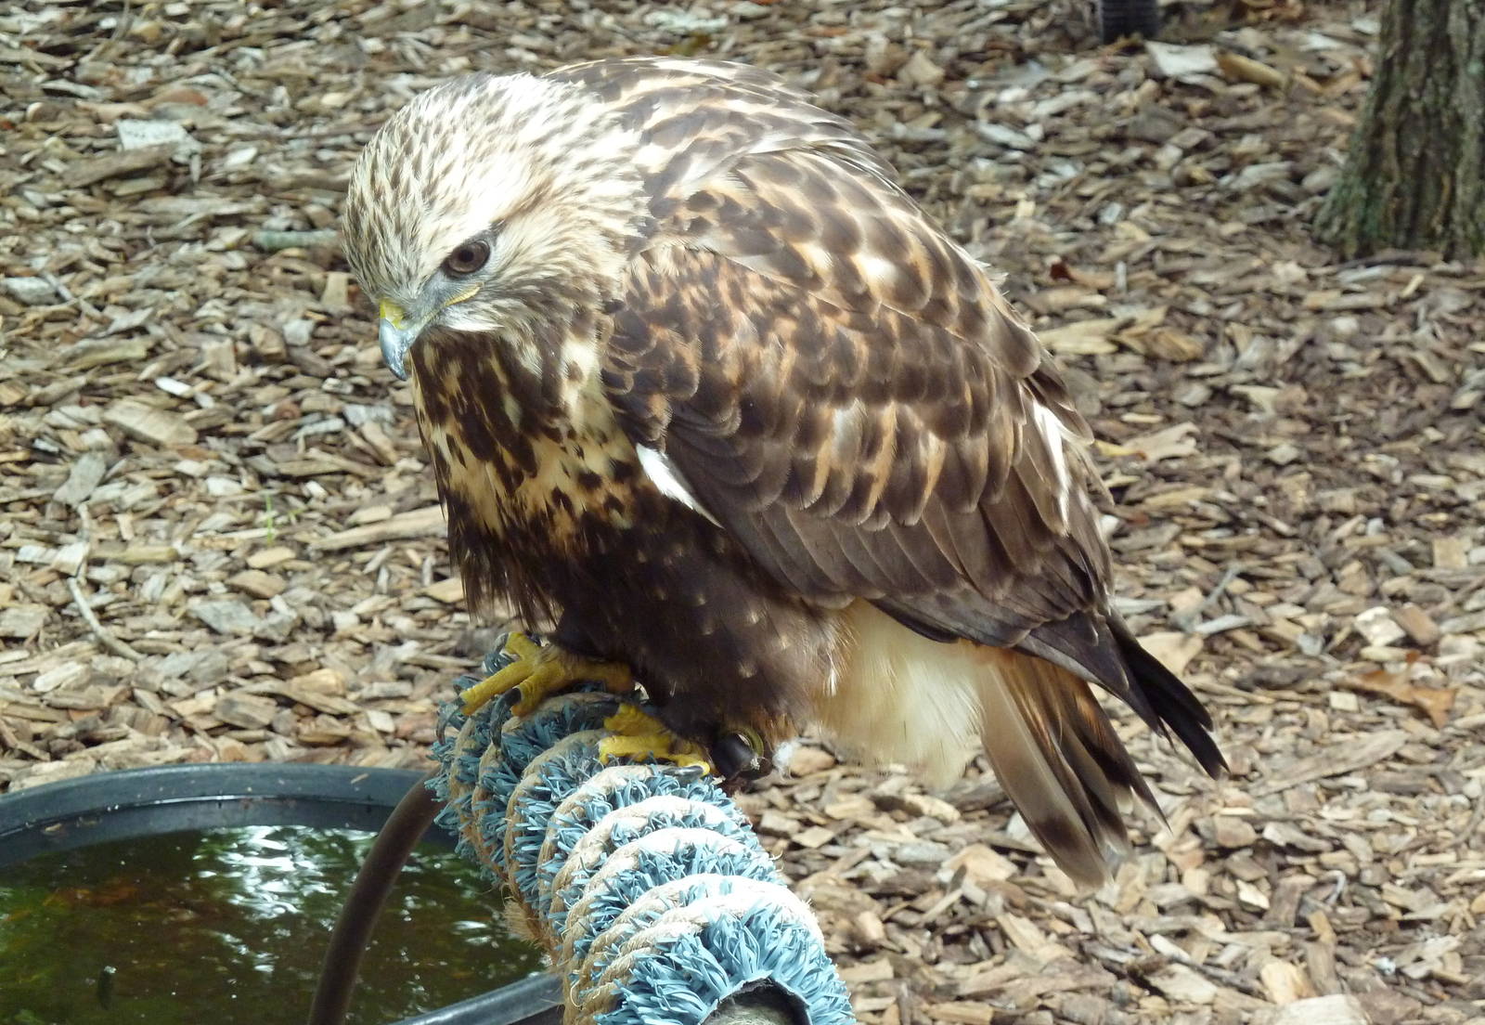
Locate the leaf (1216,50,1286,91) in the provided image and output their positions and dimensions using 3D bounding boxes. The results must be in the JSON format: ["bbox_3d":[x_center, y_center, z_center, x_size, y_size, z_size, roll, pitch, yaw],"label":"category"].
[{"bbox_3d":[0.390,-0.338,4.830,0.062,0.018,0.022,13,25,32],"label":"leaf"}]

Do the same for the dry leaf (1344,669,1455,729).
[{"bbox_3d":[0.384,0.109,3.680,0.078,0.018,0.045,12,24,30],"label":"dry leaf"}]

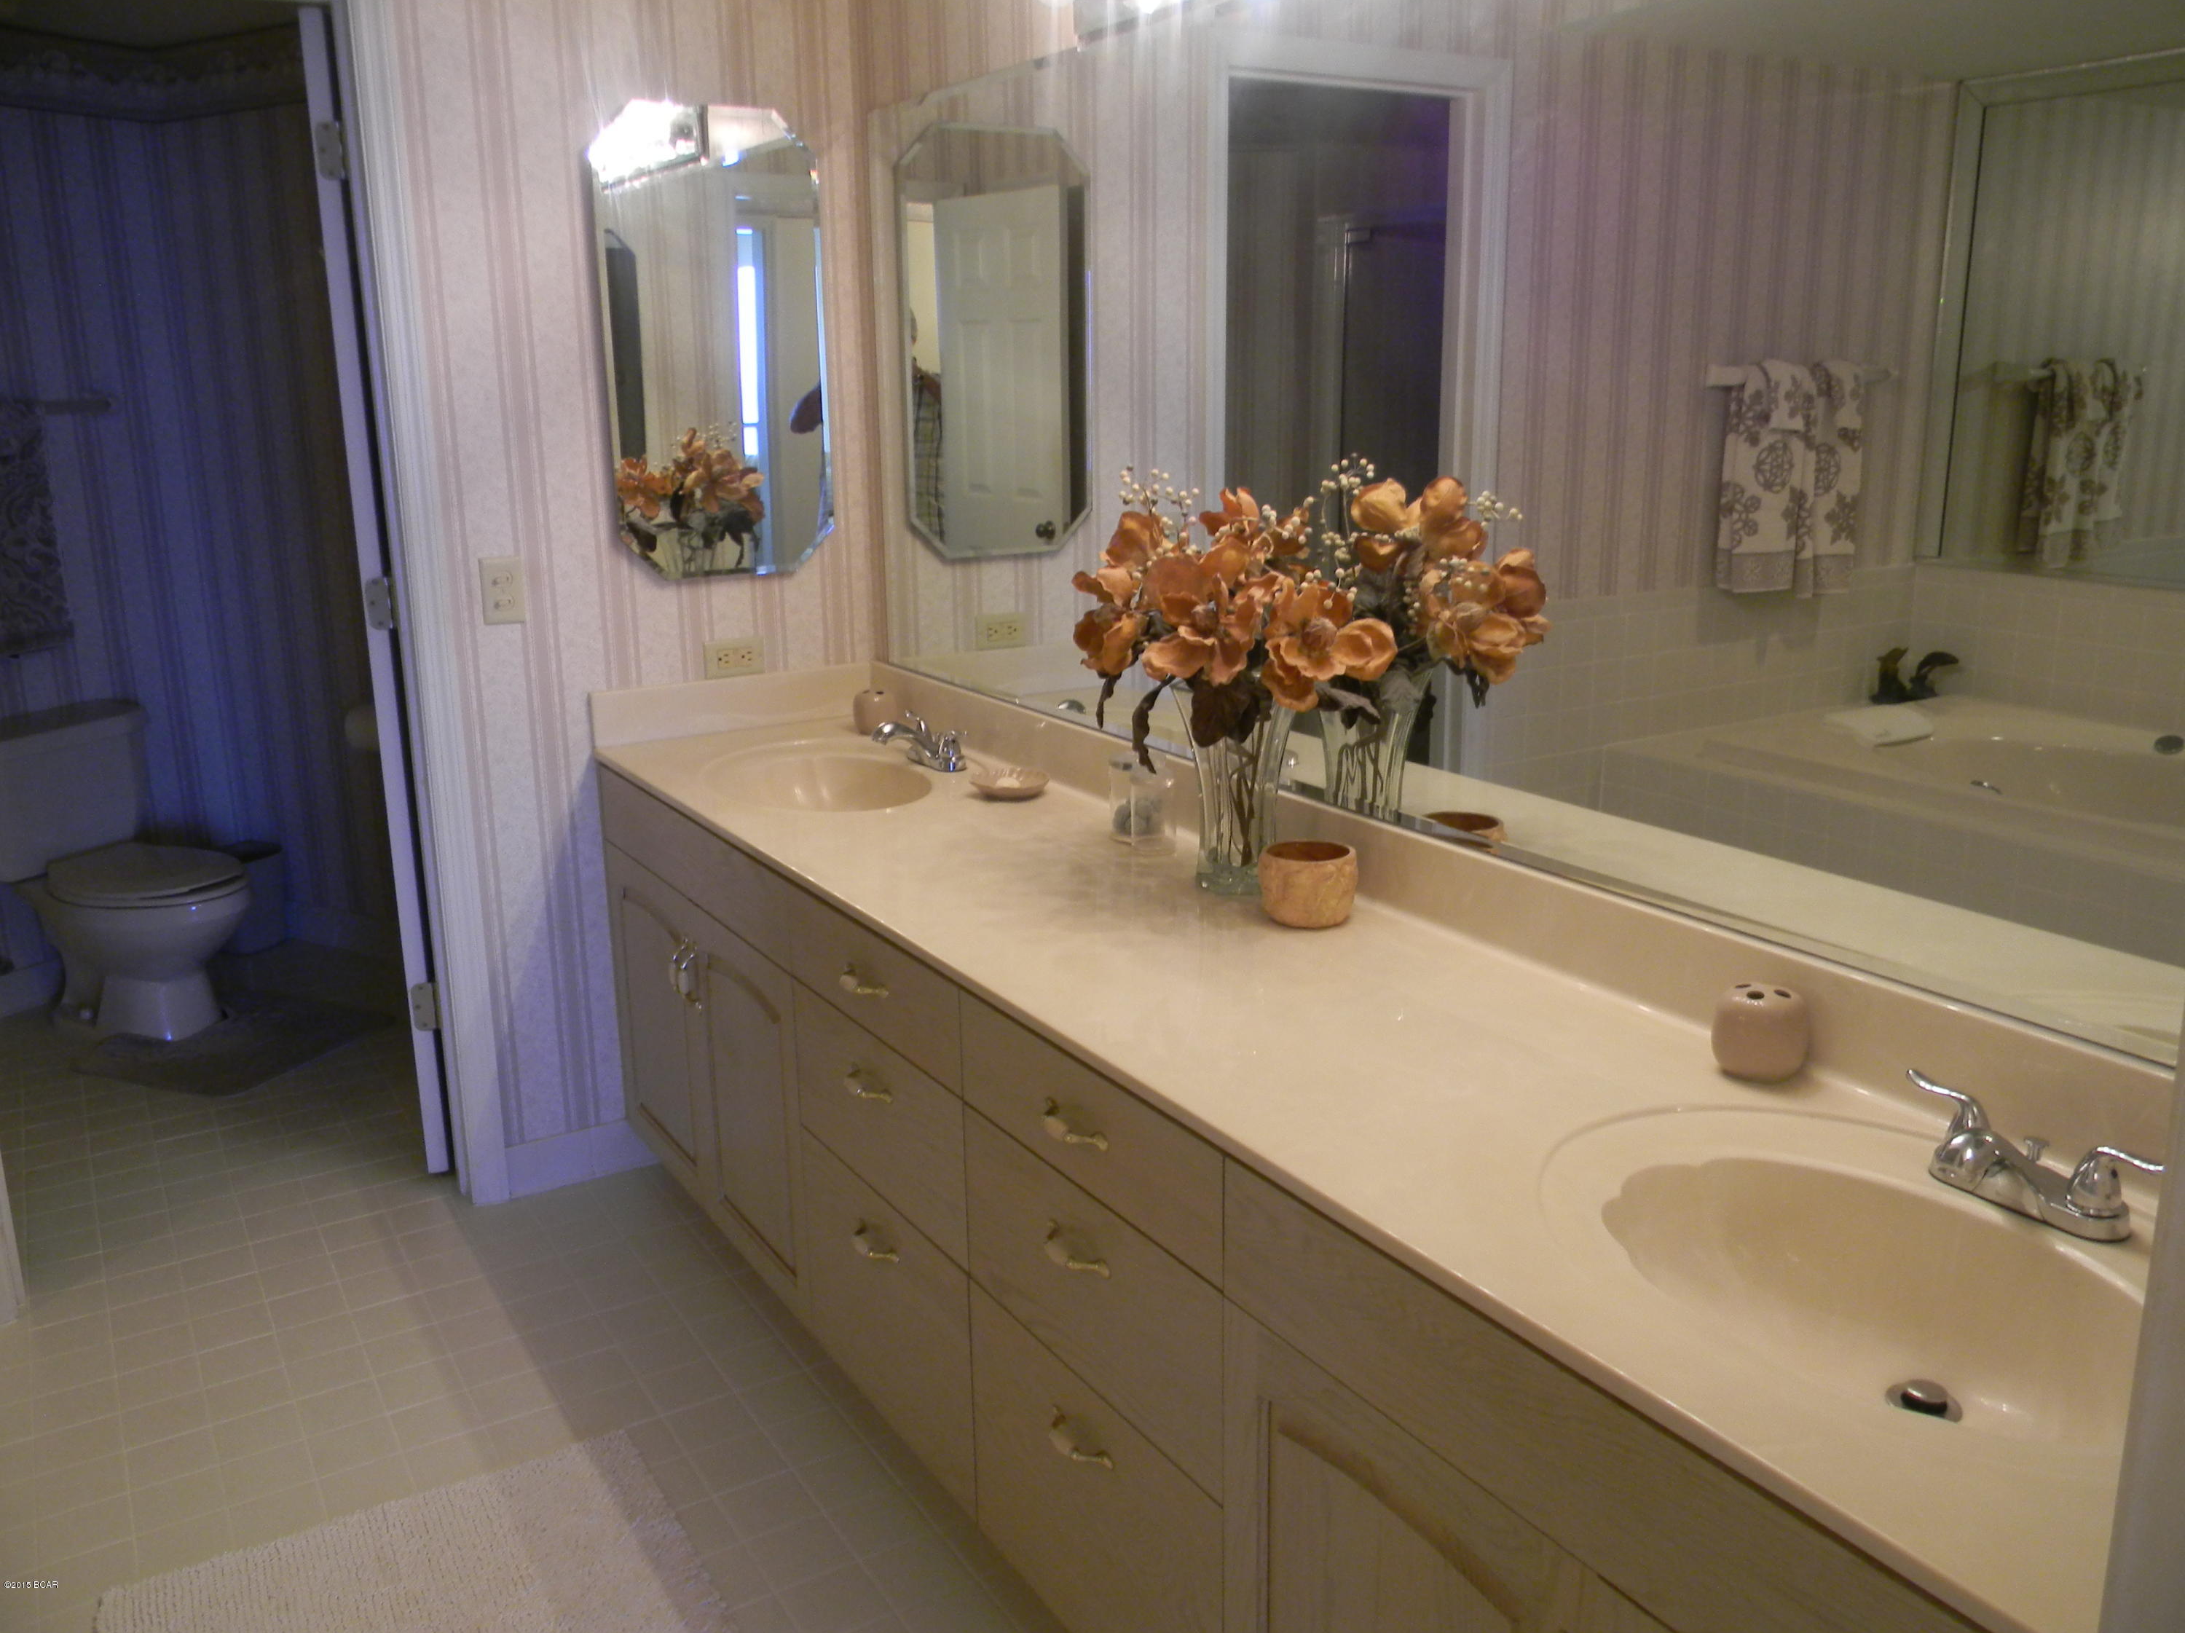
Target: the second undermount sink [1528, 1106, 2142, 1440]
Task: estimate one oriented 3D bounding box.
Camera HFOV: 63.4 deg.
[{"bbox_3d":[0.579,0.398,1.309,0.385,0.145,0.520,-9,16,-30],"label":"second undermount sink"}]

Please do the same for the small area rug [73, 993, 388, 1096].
[{"bbox_3d":[-1.983,0.509,4.116,0.540,0.016,0.570,5,15,22],"label":"small area rug"}]

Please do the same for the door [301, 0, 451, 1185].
[{"bbox_3d":[-1.335,-0.395,3.429,0.037,2.030,0.711,-4,14,-13],"label":"door"}]

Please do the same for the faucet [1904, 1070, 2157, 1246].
[{"bbox_3d":[0.712,0.265,1.370,0.165,0.090,0.205,-9,16,-30],"label":"faucet"}]

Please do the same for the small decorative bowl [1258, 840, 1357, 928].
[{"bbox_3d":[0.262,0.083,2.147,0.120,0.085,0.120,-1,14,0],"label":"small decorative bowl"}]

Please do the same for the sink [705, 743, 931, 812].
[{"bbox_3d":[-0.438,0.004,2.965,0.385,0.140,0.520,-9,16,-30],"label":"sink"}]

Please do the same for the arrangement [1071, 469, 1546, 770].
[{"bbox_3d":[0.190,-0.227,2.188,0.370,0.400,0.440,-9,16,-30],"label":"arrangement"}]

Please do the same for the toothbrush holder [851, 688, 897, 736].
[{"bbox_3d":[-0.409,-0.198,3.340,0.086,0.077,0.086,-1,14,0],"label":"toothbrush holder"}]

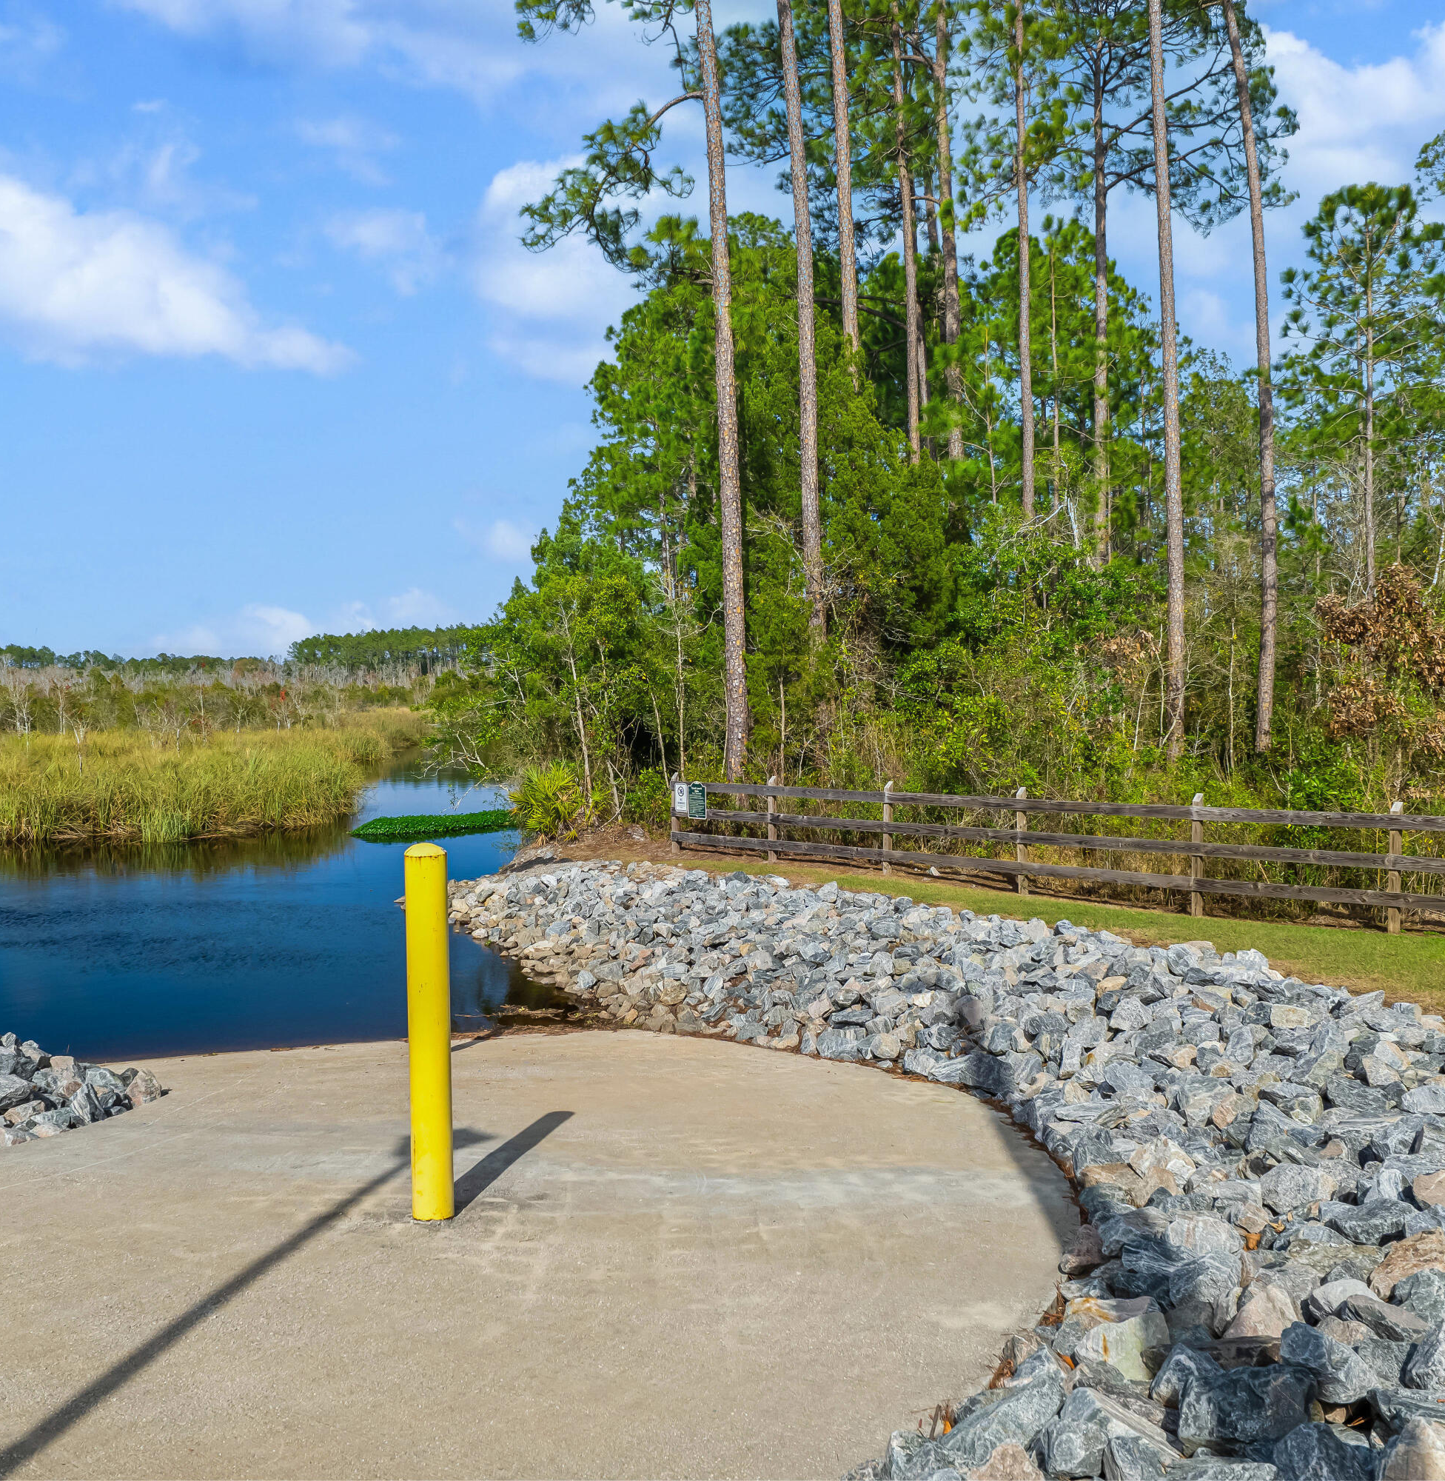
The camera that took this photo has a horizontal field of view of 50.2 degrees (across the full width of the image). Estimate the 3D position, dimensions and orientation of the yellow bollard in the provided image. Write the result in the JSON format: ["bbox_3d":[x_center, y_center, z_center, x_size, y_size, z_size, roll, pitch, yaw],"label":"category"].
[{"bbox_3d":[-1.188,1.179,6.280,0.170,1.515,0.170,-1,2,0],"label":"yellow bollard"}]

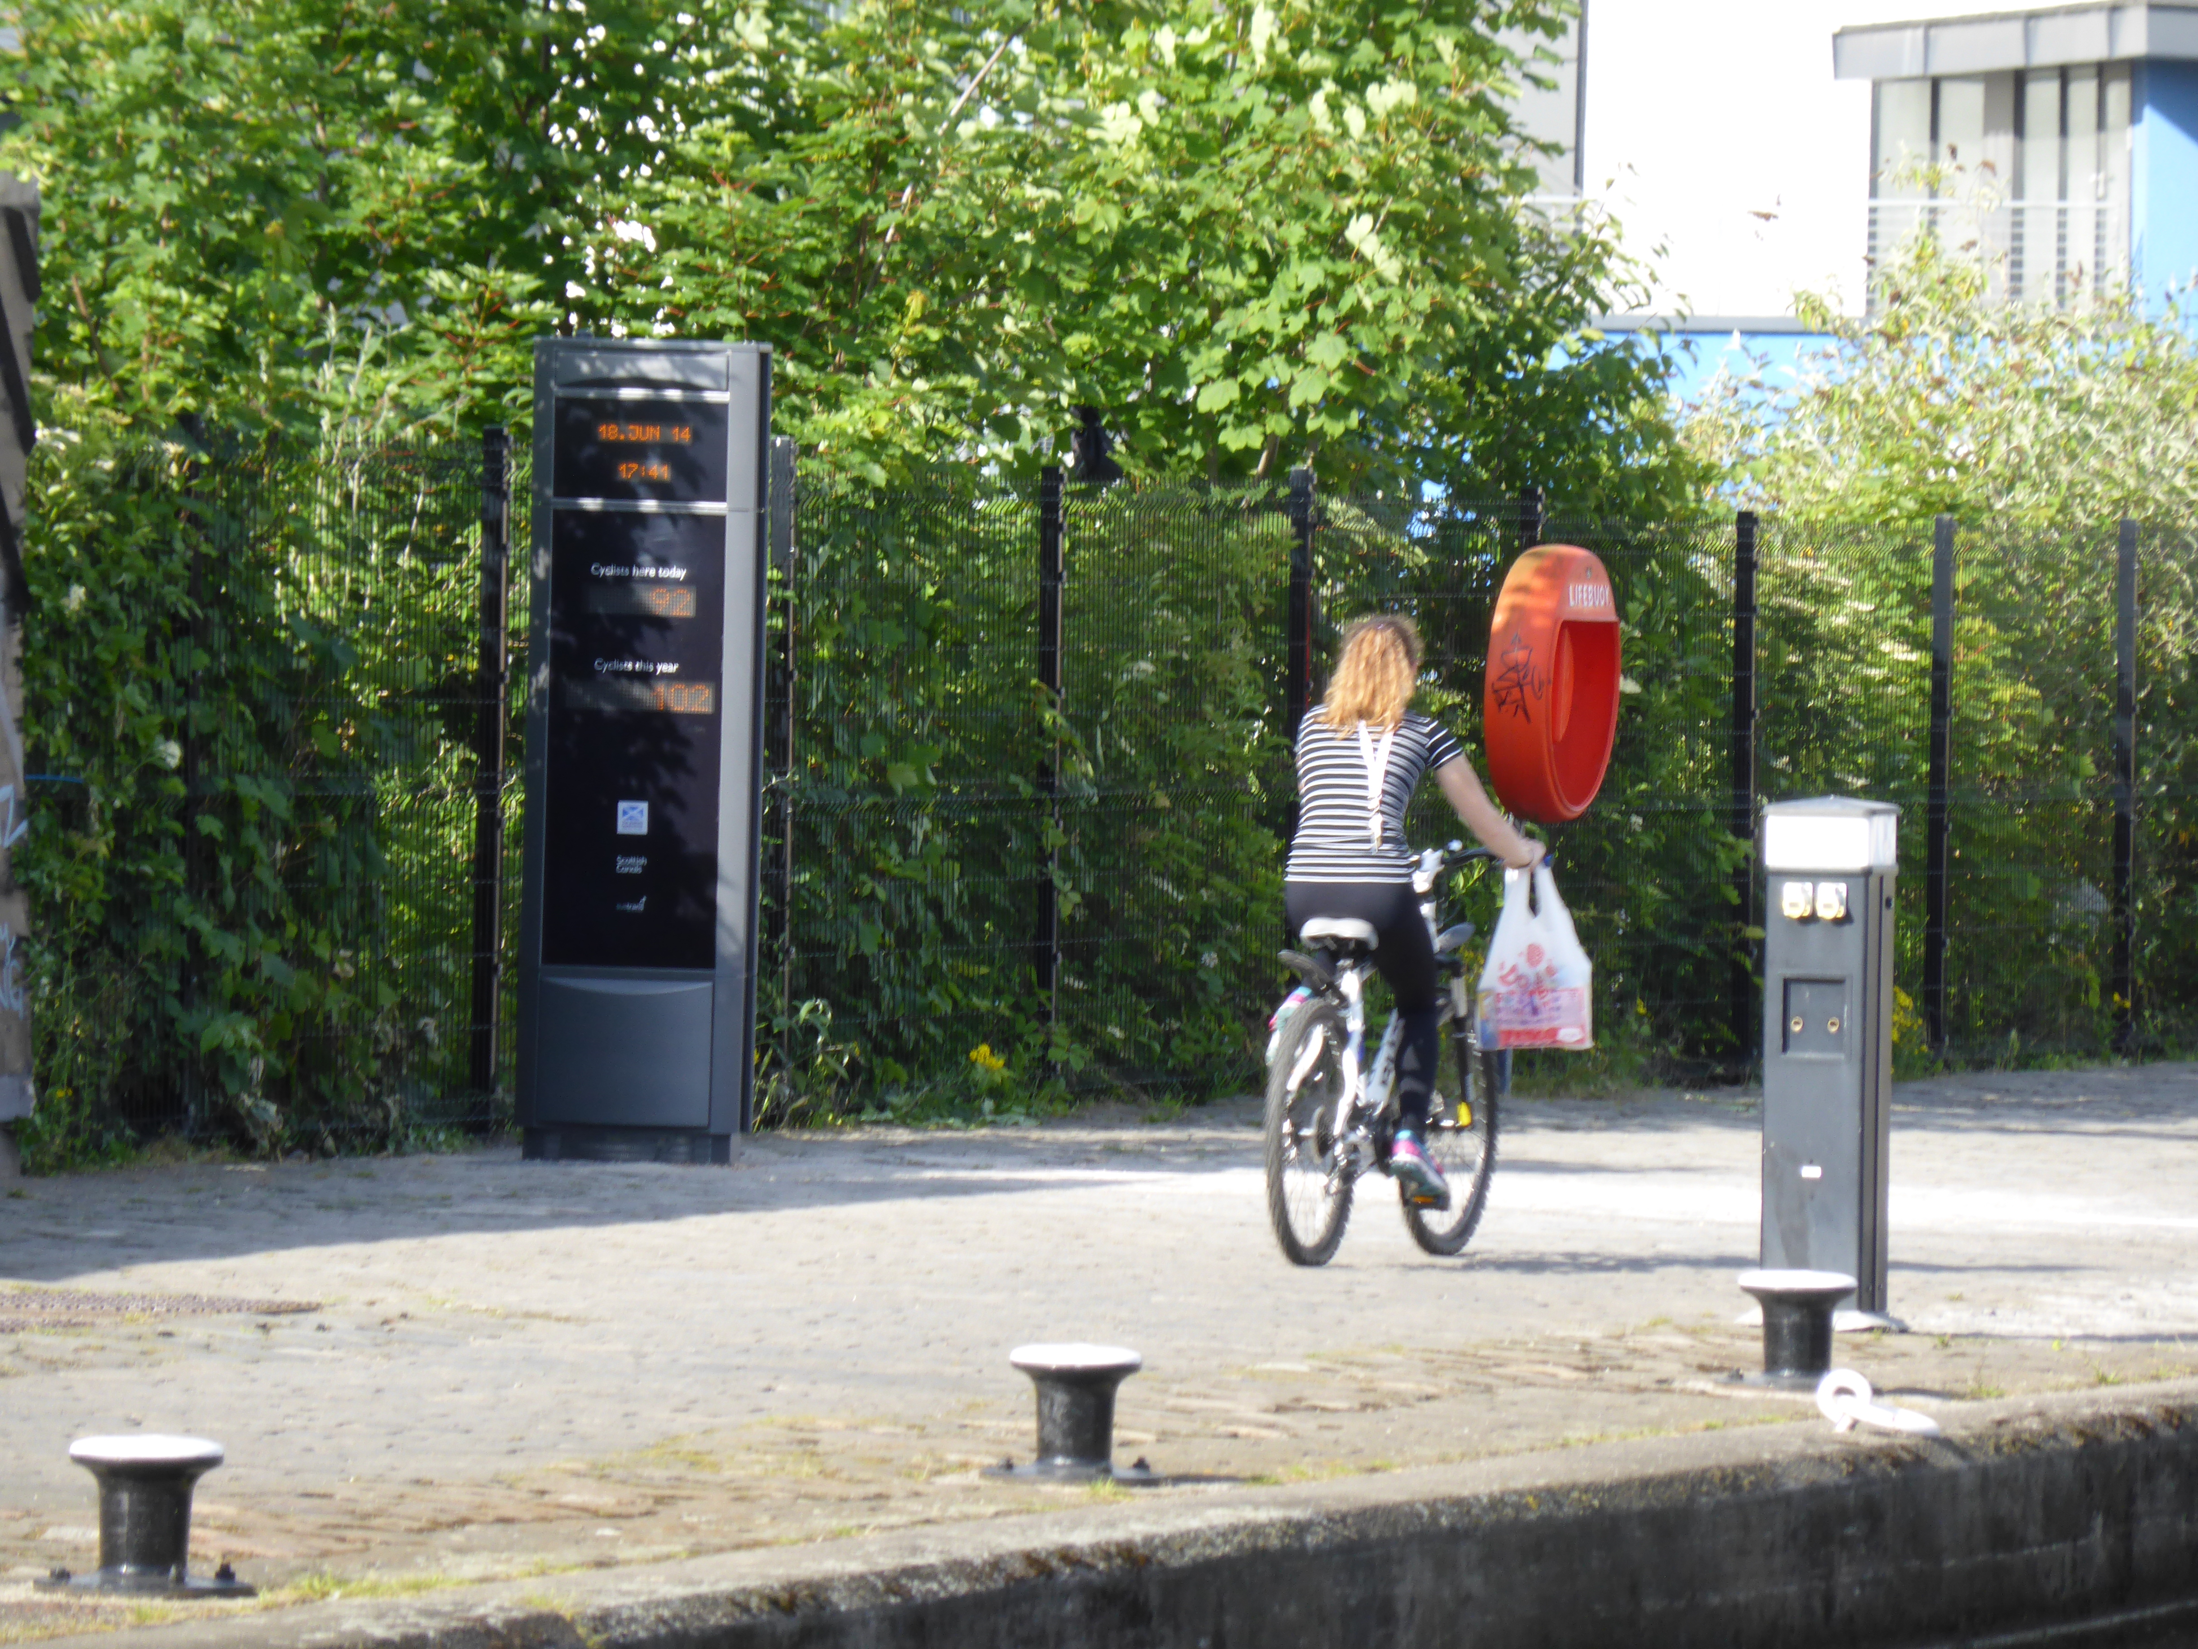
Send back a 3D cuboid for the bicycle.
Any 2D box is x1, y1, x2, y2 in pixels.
[{"bbox_3d":[0.710,0.569,49.900,0.600,1.040,1.700,1,1,18],"label":"bicycle"}]

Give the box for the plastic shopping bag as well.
[{"bbox_3d":[1.101,0.334,50.100,0.270,0.470,0.150,1,1,-20],"label":"plastic shopping bag"}]

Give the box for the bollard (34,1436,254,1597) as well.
[{"bbox_3d":[-1.615,1.165,33.550,0.365,0.255,0.365,1,1,0],"label":"bollard"}]

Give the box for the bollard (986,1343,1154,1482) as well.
[{"bbox_3d":[-0.043,1.141,38.600,0.360,0.255,0.360,1,1,0],"label":"bollard"}]

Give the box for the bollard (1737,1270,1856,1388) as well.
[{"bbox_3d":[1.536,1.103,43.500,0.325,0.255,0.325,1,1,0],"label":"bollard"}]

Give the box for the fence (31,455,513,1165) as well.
[{"bbox_3d":[-2.180,-0.089,52.850,0.090,1.900,3.950,1,1,17],"label":"fence"}]

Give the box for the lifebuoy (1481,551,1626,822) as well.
[{"bbox_3d":[1.437,-0.444,62.800,0.230,0.880,0.830,1,1,17],"label":"lifebuoy"}]

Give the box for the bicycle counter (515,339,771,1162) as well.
[{"bbox_3d":[-1.208,-0.195,52.800,0.610,2.170,0.190,1,1,17],"label":"bicycle counter"}]

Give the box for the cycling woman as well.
[{"bbox_3d":[0.740,0.218,49.900,0.550,1.500,0.800,1,1,18],"label":"cycling woman"}]

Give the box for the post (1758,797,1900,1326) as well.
[{"bbox_3d":[1.731,0.552,47.000,0.280,1.240,0.280,1,1,17],"label":"post"}]

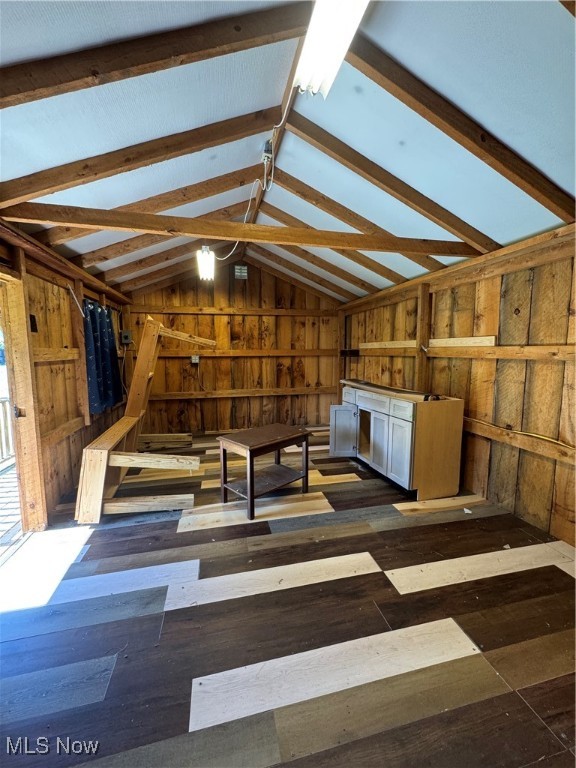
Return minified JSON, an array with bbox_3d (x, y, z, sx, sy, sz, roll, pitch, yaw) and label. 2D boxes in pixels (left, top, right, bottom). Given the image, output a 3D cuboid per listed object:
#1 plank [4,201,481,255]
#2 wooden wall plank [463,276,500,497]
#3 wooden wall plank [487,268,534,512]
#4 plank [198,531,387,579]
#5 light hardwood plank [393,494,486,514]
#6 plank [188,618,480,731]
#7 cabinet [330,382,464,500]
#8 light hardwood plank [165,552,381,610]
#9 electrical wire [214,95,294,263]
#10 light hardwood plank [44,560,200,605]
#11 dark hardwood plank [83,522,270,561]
[{"bbox_3d":[-0.058,-1.114,2.313,3.593,0.097,0.060,-1,6,-13],"label":"plank"},{"bbox_3d":[1.737,0.035,2.779,0.025,1.938,0.274,-2,6,-13],"label":"wooden wall plank"},{"bbox_3d":[1.821,0.078,2.555,0.025,1.939,0.263,-1,6,-13],"label":"wooden wall plank"},{"bbox_3d":[0.063,1.099,1.988,1.209,0.012,0.182,-2,6,-13],"label":"plank"},{"bbox_3d":[1.320,1.029,2.654,0.842,0.012,0.182,-2,6,-13],"label":"light hardwood plank"},{"bbox_3d":[0.231,1.183,1.298,1.217,0.012,0.179,-1,6,-13],"label":"plank"},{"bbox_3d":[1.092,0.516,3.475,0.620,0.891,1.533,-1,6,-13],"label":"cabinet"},{"bbox_3d":[-0.049,1.120,1.776,1.209,0.012,0.182,-2,6,-13],"label":"light hardwood plank"},{"bbox_3d":[-0.332,-1.438,2.380,0.465,0.640,1.350,-2,6,-13],"label":"electrical wire"},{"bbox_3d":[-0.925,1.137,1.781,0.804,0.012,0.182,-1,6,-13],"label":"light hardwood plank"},{"bbox_3d":[-0.723,1.087,2.176,1.207,0.012,0.182,-2,6,-13],"label":"dark hardwood plank"}]

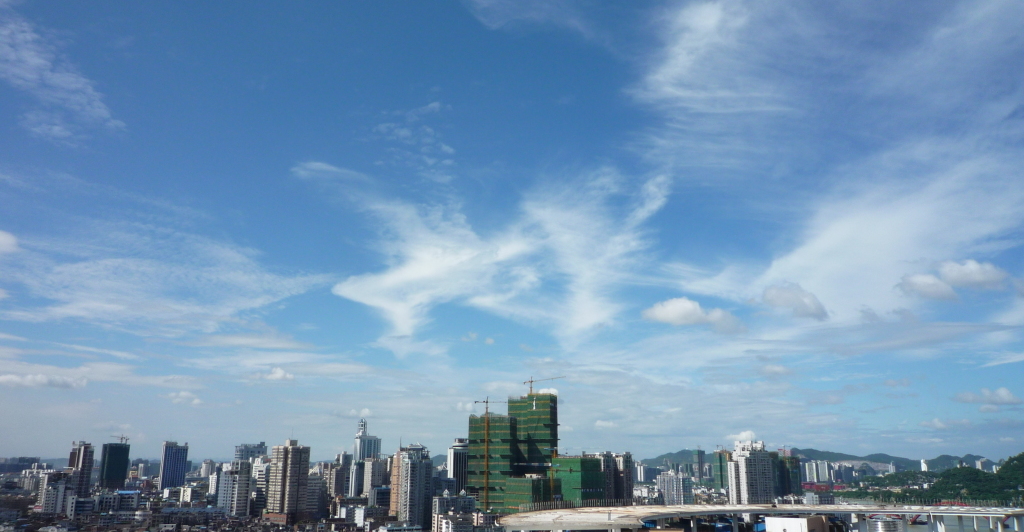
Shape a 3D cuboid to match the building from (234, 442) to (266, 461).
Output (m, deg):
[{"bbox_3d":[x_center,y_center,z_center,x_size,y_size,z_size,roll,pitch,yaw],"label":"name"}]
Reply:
[{"bbox_3d":[-296.110,247.170,831.670,22.040,97.600,26.740,-12,-19,39],"label":"building"}]

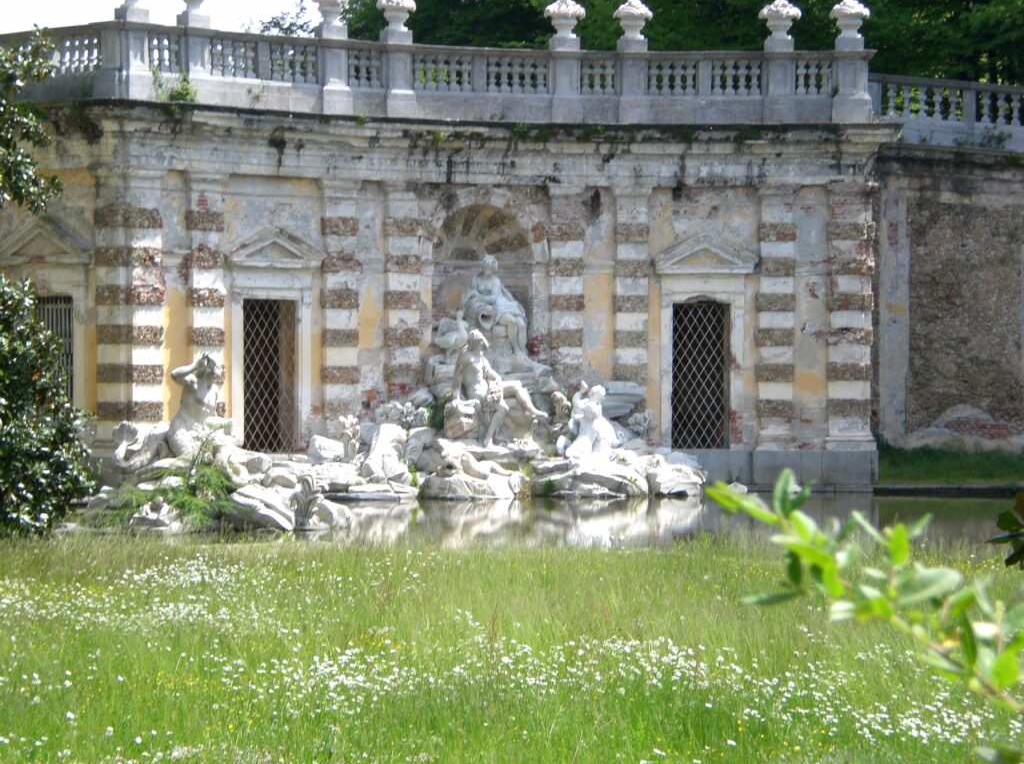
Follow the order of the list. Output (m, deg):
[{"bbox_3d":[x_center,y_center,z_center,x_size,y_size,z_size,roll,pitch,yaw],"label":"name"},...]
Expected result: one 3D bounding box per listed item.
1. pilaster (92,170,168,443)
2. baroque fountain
[{"bbox_3d":[-6.186,-1.212,55.079,0.700,4.456,0.860,0,0,43],"label":"pilaster"},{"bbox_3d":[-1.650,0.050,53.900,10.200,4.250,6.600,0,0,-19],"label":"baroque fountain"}]

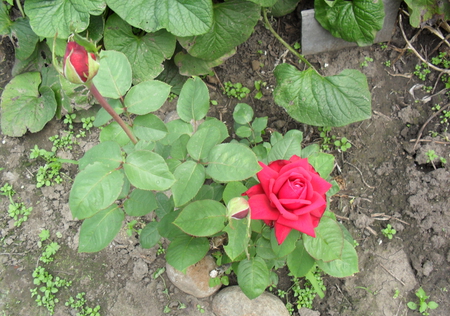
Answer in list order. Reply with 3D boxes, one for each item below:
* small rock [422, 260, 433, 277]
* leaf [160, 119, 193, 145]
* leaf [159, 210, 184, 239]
[{"bbox_3d":[0.385,0.210,0.865,0.021,0.018,0.030,0,58,0],"label":"small rock"},{"bbox_3d":[-0.077,-0.036,0.690,0.053,0.013,0.043,-15,69,-9],"label":"leaf"},{"bbox_3d":[-0.085,0.112,0.767,0.056,0.020,0.057,10,59,6],"label":"leaf"}]

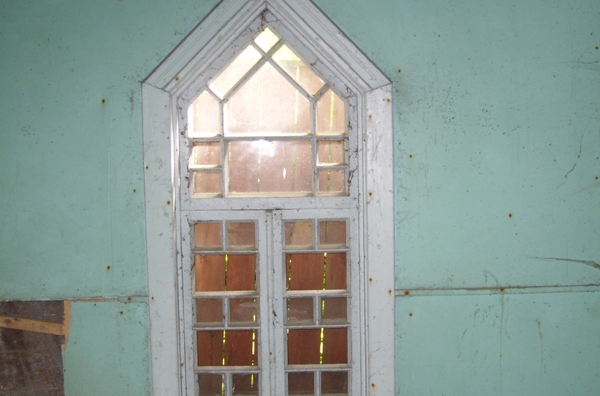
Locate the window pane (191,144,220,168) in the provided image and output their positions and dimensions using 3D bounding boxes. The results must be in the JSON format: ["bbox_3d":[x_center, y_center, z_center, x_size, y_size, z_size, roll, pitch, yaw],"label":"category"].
[{"bbox_3d":[-0.332,-0.153,2.844,0.105,0.084,0.020,-1,4,-3],"label":"window pane"}]

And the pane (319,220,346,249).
[{"bbox_3d":[0.116,0.129,2.848,0.102,0.099,0.020,-1,3,-3],"label":"pane"}]

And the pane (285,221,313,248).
[{"bbox_3d":[-0.004,0.128,2.842,0.102,0.099,0.020,-1,3,-3],"label":"pane"}]

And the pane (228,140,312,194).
[{"bbox_3d":[-0.108,-0.112,2.966,0.308,0.198,0.020,-1,3,-2],"label":"pane"}]

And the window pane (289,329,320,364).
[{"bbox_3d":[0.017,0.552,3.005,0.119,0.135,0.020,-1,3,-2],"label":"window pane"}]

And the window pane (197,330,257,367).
[{"bbox_3d":[-0.272,0.557,2.992,0.221,0.135,0.020,-1,3,-2],"label":"window pane"}]

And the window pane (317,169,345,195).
[{"bbox_3d":[0.112,-0.056,2.839,0.109,0.095,0.020,-1,3,-3],"label":"window pane"}]

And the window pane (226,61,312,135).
[{"bbox_3d":[-0.111,-0.343,2.815,0.302,0.256,0.020,-1,3,-3],"label":"window pane"}]

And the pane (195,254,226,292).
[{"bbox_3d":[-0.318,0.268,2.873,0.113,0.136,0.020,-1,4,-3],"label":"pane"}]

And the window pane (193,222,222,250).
[{"bbox_3d":[-0.322,0.135,2.828,0.101,0.098,0.020,-1,3,-3],"label":"window pane"}]

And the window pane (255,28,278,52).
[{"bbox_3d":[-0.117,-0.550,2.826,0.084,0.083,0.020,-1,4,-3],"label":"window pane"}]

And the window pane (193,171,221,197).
[{"bbox_3d":[-0.342,-0.053,2.959,0.102,0.095,0.020,-1,3,-2],"label":"window pane"}]

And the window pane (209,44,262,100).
[{"bbox_3d":[-0.222,-0.437,2.805,0.066,0.205,0.020,44,0,-4],"label":"window pane"}]

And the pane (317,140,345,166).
[{"bbox_3d":[0.112,-0.164,2.973,0.103,0.095,0.020,-1,3,-2],"label":"pane"}]

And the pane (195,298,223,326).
[{"bbox_3d":[-0.337,0.422,2.983,0.103,0.104,0.020,-1,3,-2],"label":"pane"}]

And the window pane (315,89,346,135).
[{"bbox_3d":[0.108,-0.295,2.828,0.102,0.160,0.020,-1,3,-3],"label":"window pane"}]

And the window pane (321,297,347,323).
[{"bbox_3d":[0.124,0.414,3.003,0.097,0.097,0.020,-1,3,-2],"label":"window pane"}]

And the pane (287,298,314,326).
[{"bbox_3d":[0.002,0.403,2.898,0.100,0.102,0.020,-1,4,-3],"label":"pane"}]

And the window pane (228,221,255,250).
[{"bbox_3d":[-0.207,0.133,2.869,0.092,0.107,0.020,-1,4,-3],"label":"window pane"}]

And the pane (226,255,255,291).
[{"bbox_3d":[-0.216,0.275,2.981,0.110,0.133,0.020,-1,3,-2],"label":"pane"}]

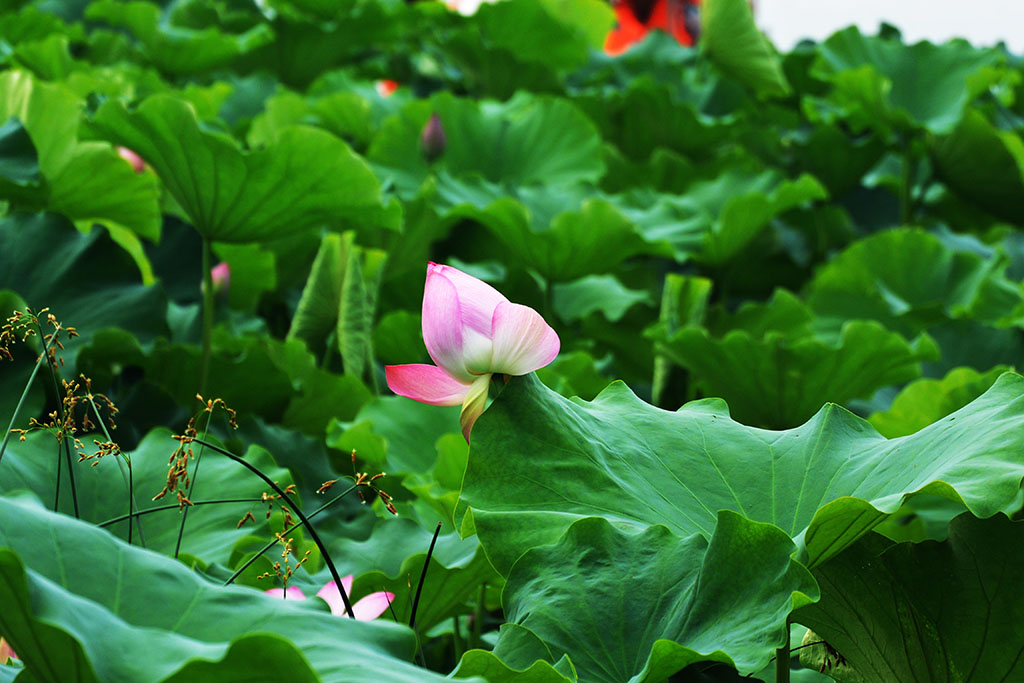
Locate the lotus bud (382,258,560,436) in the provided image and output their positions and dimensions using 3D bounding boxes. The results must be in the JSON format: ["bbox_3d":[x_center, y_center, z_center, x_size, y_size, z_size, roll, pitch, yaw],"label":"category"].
[{"bbox_3d":[-0.038,0.010,8.300,0.171,0.170,0.150,0,4,0],"label":"lotus bud"}]

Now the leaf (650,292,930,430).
[{"bbox_3d":[0.403,0.028,12.000,0.399,0.190,0.360,0,4,0],"label":"leaf"}]

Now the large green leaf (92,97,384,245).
[{"bbox_3d":[-0.363,-0.229,11.200,0.403,0.180,0.320,0,4,0],"label":"large green leaf"}]

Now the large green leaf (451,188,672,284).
[{"bbox_3d":[0.073,-0.171,13.500,0.374,0.135,0.330,0,4,0],"label":"large green leaf"}]

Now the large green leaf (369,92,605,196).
[{"bbox_3d":[-0.045,-0.350,15.000,0.419,0.175,0.320,0,4,0],"label":"large green leaf"}]

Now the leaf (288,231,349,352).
[{"bbox_3d":[-0.253,-0.062,11.000,0.076,0.160,0.080,0,4,0],"label":"leaf"}]

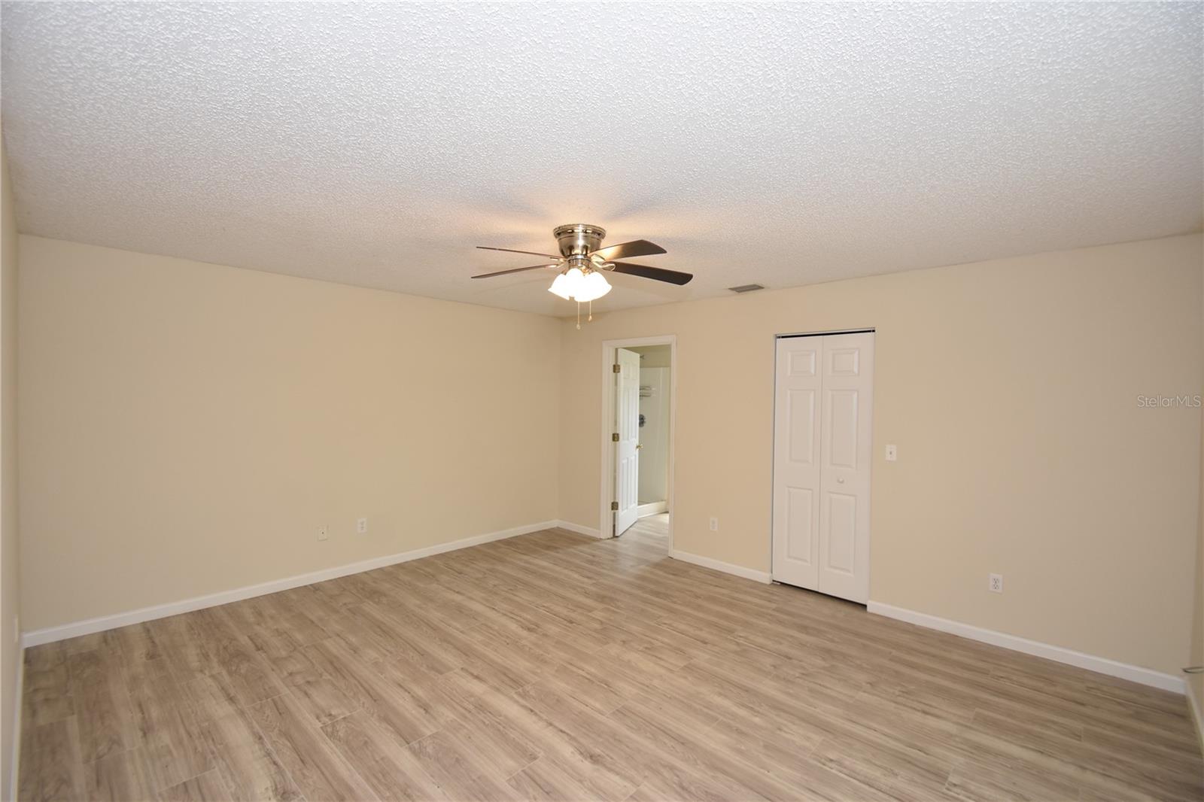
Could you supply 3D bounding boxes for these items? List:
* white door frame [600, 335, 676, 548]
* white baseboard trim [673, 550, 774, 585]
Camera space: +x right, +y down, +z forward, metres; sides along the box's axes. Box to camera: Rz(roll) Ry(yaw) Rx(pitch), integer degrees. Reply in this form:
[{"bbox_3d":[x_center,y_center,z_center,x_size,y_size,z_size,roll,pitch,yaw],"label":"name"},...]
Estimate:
[{"bbox_3d":[0.389,0.432,5.119,0.926,2.122,0.140,1,1,41],"label":"white door frame"},{"bbox_3d":[1.038,1.467,4.461,0.948,0.085,0.015,1,1,41],"label":"white baseboard trim"}]

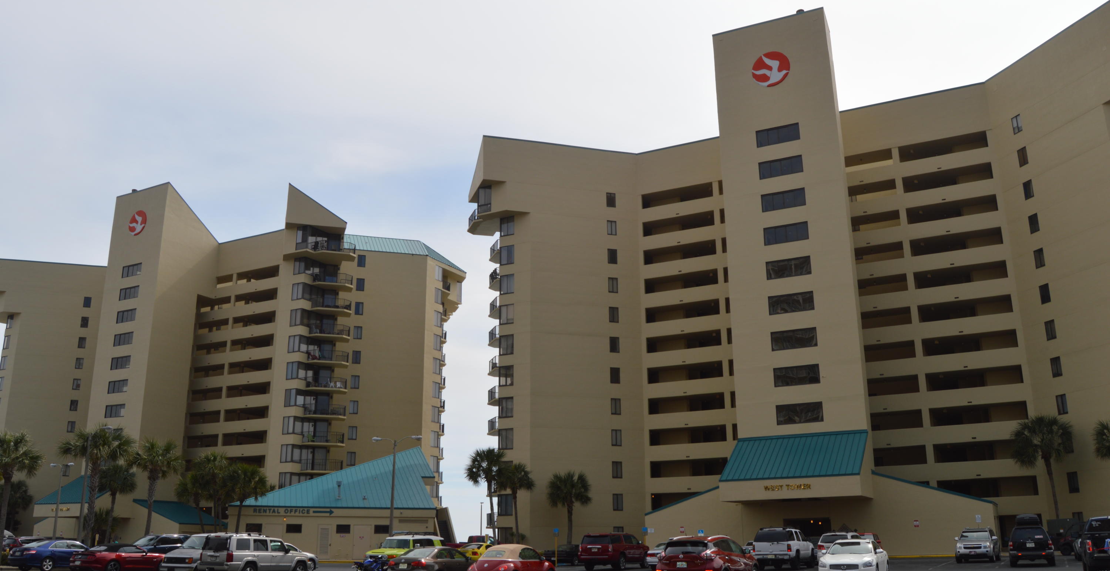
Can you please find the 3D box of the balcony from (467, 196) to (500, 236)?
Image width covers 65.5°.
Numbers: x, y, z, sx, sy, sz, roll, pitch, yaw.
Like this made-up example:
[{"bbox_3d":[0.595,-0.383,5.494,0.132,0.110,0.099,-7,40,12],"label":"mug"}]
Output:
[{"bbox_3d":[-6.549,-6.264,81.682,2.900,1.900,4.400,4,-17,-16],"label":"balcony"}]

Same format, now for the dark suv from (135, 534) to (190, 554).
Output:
[{"bbox_3d":[-21.502,14.259,46.096,1.900,1.760,4.750,-6,-17,18],"label":"dark suv"}]

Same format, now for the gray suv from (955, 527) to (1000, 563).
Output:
[{"bbox_3d":[21.536,13.194,43.939,1.815,1.750,4.796,-10,-19,30],"label":"gray suv"}]

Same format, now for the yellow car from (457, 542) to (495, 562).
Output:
[{"bbox_3d":[-3.953,15.471,49.488,1.860,1.350,4.650,-8,-18,25],"label":"yellow car"}]

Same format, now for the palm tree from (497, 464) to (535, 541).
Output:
[{"bbox_3d":[-2.774,16.173,62.000,2.800,6.800,2.800,-1,-16,0],"label":"palm tree"}]

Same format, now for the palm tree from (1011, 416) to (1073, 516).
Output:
[{"bbox_3d":[30.983,12.345,54.020,3.719,8.400,3.719,-1,-16,0],"label":"palm tree"}]

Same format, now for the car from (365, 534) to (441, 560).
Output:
[{"bbox_3d":[-7.036,12.746,40.779,1.905,1.830,4.670,-9,-18,25],"label":"car"}]

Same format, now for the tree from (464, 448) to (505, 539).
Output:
[{"bbox_3d":[-5.084,15.995,63.056,3.200,8.020,3.200,0,-16,0],"label":"tree"}]

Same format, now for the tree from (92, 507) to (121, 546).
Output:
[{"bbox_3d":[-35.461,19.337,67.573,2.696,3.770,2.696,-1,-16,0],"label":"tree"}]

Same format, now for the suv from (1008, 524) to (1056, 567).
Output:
[{"bbox_3d":[21.998,12.042,39.986,1.820,1.800,4.640,-9,-18,26],"label":"suv"}]

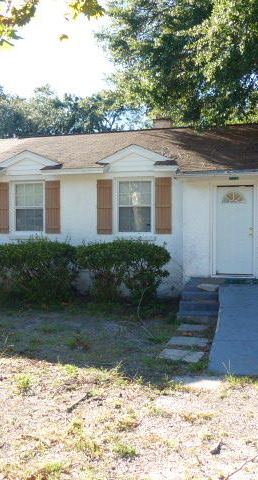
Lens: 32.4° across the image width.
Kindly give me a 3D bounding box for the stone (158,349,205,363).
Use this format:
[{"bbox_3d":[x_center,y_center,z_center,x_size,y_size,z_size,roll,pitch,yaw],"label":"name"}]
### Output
[{"bbox_3d":[0.764,1.700,6.430,0.590,0.050,0.430,0,2,17],"label":"stone"}]

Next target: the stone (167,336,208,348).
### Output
[{"bbox_3d":[0.965,1.660,7.130,0.600,0.050,0.440,0,2,15],"label":"stone"}]

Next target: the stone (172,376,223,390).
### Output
[{"bbox_3d":[0.826,1.755,5.400,0.600,0.050,0.420,0,2,12],"label":"stone"}]

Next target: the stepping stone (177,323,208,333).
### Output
[{"bbox_3d":[1.160,1.610,8.000,0.500,0.050,0.400,0,2,15],"label":"stepping stone"}]

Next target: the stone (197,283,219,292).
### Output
[{"bbox_3d":[1.650,0.985,9.200,0.450,0.080,0.400,0,2,15],"label":"stone"}]

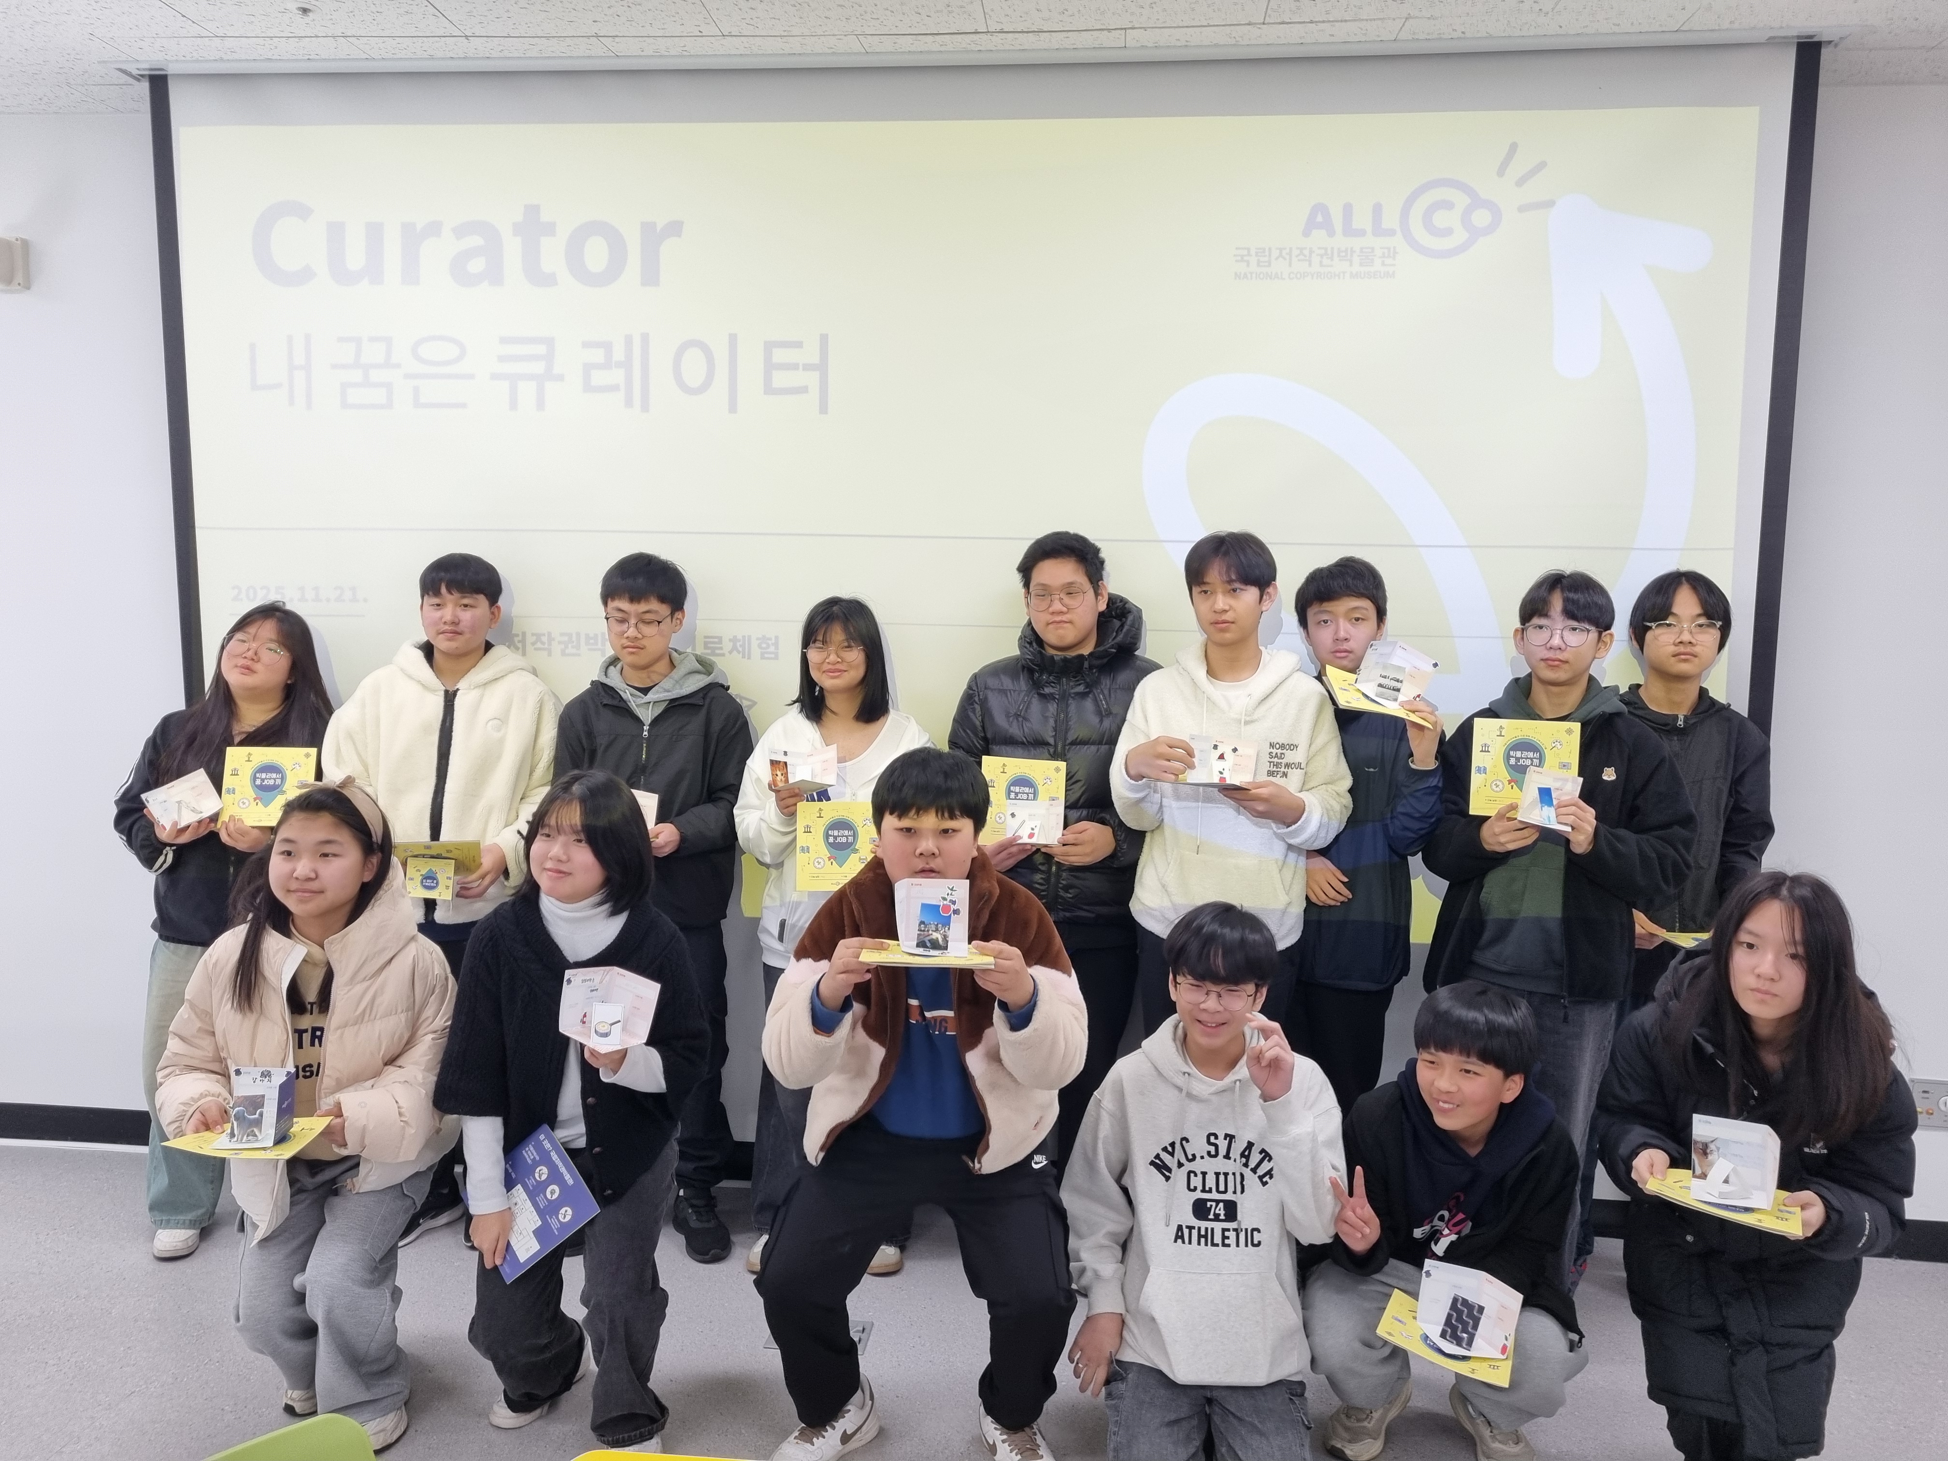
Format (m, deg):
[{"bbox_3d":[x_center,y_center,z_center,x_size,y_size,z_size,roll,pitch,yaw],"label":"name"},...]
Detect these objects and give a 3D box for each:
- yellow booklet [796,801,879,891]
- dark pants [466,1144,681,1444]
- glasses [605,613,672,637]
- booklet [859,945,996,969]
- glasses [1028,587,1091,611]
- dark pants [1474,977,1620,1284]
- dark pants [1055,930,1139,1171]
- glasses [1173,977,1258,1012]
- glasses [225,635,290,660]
[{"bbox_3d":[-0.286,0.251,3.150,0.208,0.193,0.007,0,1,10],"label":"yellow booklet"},{"bbox_3d":[-0.726,0.994,2.653,0.341,0.520,0.420,2,7,12],"label":"dark pants"},{"bbox_3d":[-0.751,-0.237,3.246,0.140,0.047,0.130,2,17,6],"label":"glasses"},{"bbox_3d":[-0.075,0.361,2.375,0.210,0.008,0.190,0,2,0],"label":"booklet"},{"bbox_3d":[0.196,-0.289,3.186,0.135,0.045,0.135,3,13,15],"label":"glasses"},{"bbox_3d":[1.279,0.756,3.320,0.340,0.890,0.260,1,7,8],"label":"dark pants"},{"bbox_3d":[0.190,0.777,3.374,0.390,0.800,0.280,1,7,2],"label":"dark pants"},{"bbox_3d":[0.413,0.432,2.483,0.138,0.046,0.135,3,8,15],"label":"glasses"},{"bbox_3d":[-1.576,-0.182,3.220,0.138,0.046,0.120,13,-1,-4],"label":"glasses"}]

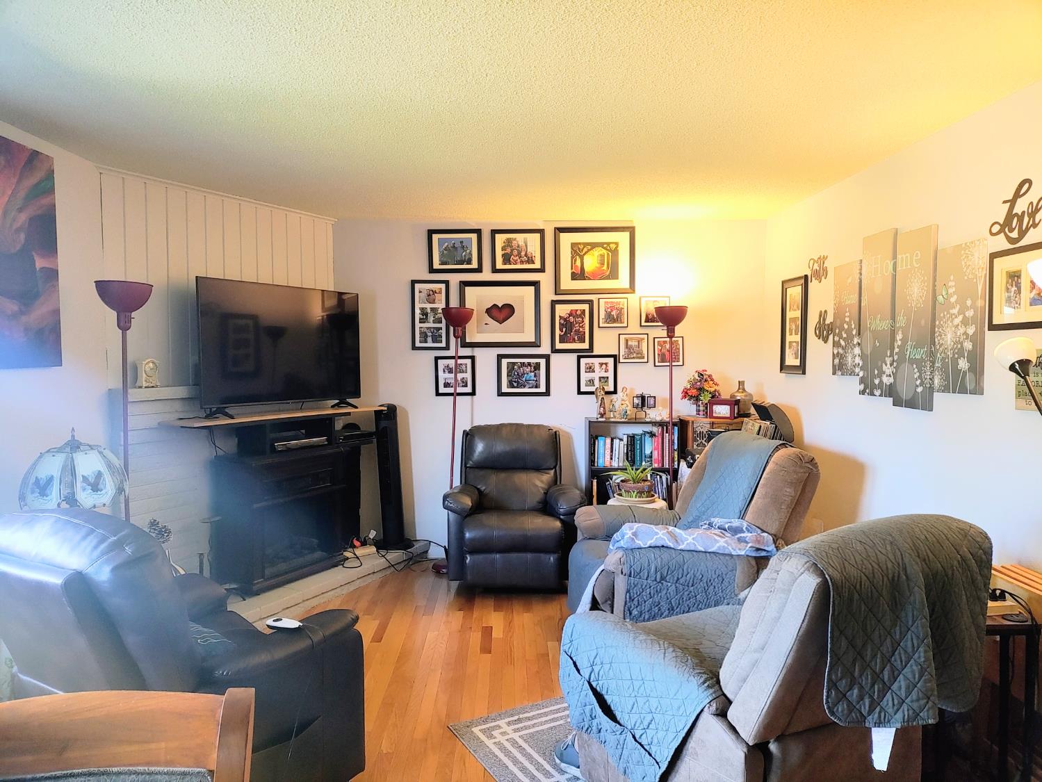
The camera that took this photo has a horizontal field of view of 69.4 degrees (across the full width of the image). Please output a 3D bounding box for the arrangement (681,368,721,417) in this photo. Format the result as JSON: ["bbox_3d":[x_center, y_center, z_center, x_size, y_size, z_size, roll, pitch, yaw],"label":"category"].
[{"bbox_3d":[1.250,0.014,5.230,0.288,0.334,0.260,0,3,-1],"label":"arrangement"}]

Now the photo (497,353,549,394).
[{"bbox_3d":[0.018,-0.114,5.425,0.382,0.307,0.025,0,3,-1],"label":"photo"}]

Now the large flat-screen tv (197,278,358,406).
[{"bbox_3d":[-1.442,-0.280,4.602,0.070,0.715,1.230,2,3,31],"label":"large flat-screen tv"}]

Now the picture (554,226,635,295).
[{"bbox_3d":[0.528,-0.927,5.371,0.576,0.480,0.028,0,3,-1],"label":"picture"}]

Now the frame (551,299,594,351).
[{"bbox_3d":[0.368,-0.461,5.395,0.307,0.380,0.025,0,3,-1],"label":"frame"}]

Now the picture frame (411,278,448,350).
[{"bbox_3d":[-0.642,-0.540,5.374,0.265,0.492,0.025,0,3,-1],"label":"picture frame"}]

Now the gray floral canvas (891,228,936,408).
[{"bbox_3d":[1.795,-0.326,3.423,0.033,0.812,0.298,0,3,-1],"label":"gray floral canvas"}]

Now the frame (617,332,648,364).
[{"bbox_3d":[0.810,-0.308,5.435,0.223,0.221,0.020,0,3,-1],"label":"frame"}]

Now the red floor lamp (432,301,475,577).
[{"bbox_3d":[-0.469,0.330,5.173,0.235,1.806,0.235,3,3,-1],"label":"red floor lamp"}]

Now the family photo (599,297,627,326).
[{"bbox_3d":[0.660,-0.558,5.398,0.206,0.206,0.020,0,3,-1],"label":"family photo"}]

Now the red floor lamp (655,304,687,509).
[{"bbox_3d":[1.007,0.337,5.034,0.235,1.793,0.235,0,3,-1],"label":"red floor lamp"}]

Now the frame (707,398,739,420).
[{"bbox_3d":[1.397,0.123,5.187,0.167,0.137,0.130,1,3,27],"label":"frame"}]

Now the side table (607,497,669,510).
[{"bbox_3d":[0.721,0.982,4.697,0.380,0.558,0.380,0,3,-1],"label":"side table"}]

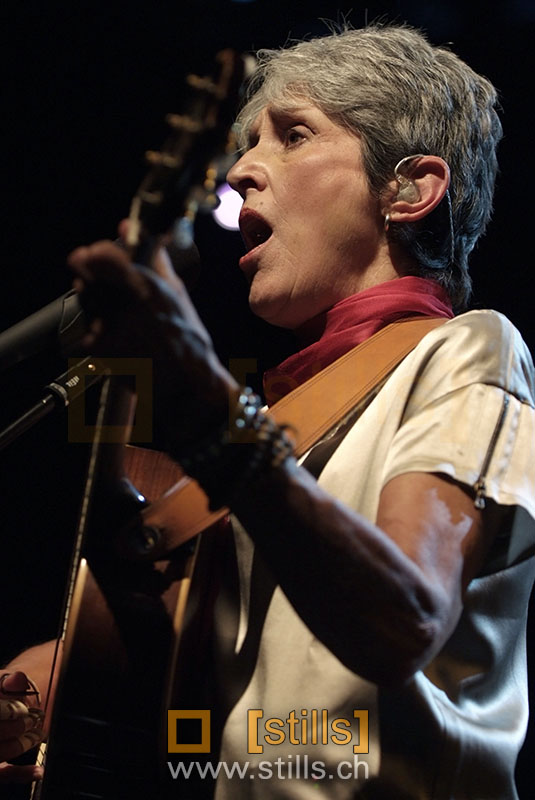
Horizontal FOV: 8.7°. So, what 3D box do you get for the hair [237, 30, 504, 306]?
[{"bbox_3d":[0.091,-0.199,2.920,0.217,0.228,0.178,23,-17,-29],"label":"hair"}]

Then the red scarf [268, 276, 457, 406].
[{"bbox_3d":[0.067,-0.044,2.680,0.165,0.120,0.150,7,-14,-29],"label":"red scarf"}]

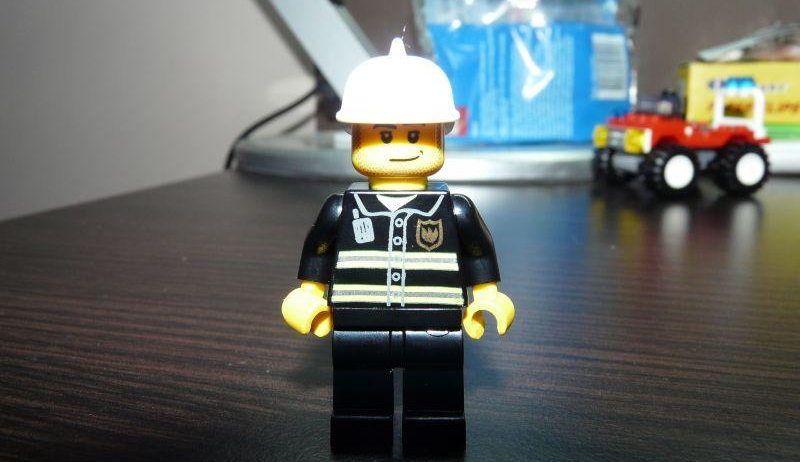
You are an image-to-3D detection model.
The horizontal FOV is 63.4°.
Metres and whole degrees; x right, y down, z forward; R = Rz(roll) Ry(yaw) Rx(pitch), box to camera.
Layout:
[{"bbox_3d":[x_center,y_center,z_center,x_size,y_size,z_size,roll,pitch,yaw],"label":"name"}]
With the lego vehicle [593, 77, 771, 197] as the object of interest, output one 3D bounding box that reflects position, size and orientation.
[{"bbox_3d":[0.131,-0.044,0.294,0.071,0.050,0.044,-4,12,-18],"label":"lego vehicle"}]

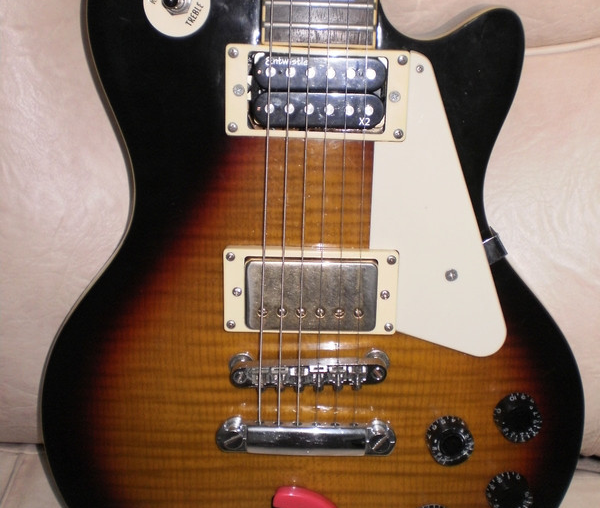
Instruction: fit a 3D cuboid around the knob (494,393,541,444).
[{"bbox_3d":[0.121,0.091,0.487,0.025,0.025,0.014,2,12,0],"label":"knob"}]

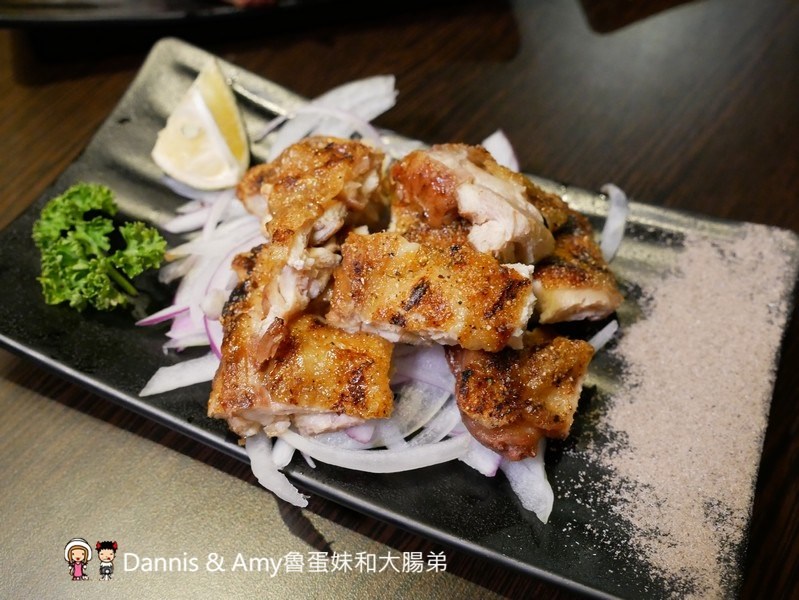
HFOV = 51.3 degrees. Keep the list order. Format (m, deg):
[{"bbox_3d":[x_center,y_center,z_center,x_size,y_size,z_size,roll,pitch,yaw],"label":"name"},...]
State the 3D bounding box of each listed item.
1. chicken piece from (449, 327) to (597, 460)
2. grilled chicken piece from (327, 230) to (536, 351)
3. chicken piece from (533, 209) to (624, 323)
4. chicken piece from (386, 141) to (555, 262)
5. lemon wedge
[{"bbox_3d":[0.043,0.032,0.293,0.043,0.024,0.040,9,54,5],"label":"chicken piece"},{"bbox_3d":[0.012,-0.003,0.297,0.068,0.019,0.035,10,62,6],"label":"grilled chicken piece"},{"bbox_3d":[0.067,-0.015,0.327,0.034,0.021,0.042,-12,55,-9],"label":"chicken piece"},{"bbox_3d":[0.028,-0.036,0.324,0.056,0.030,0.034,25,58,16],"label":"chicken piece"},{"bbox_3d":[-0.086,-0.075,0.364,0.038,0.030,0.052,-11,55,-9],"label":"lemon wedge"}]

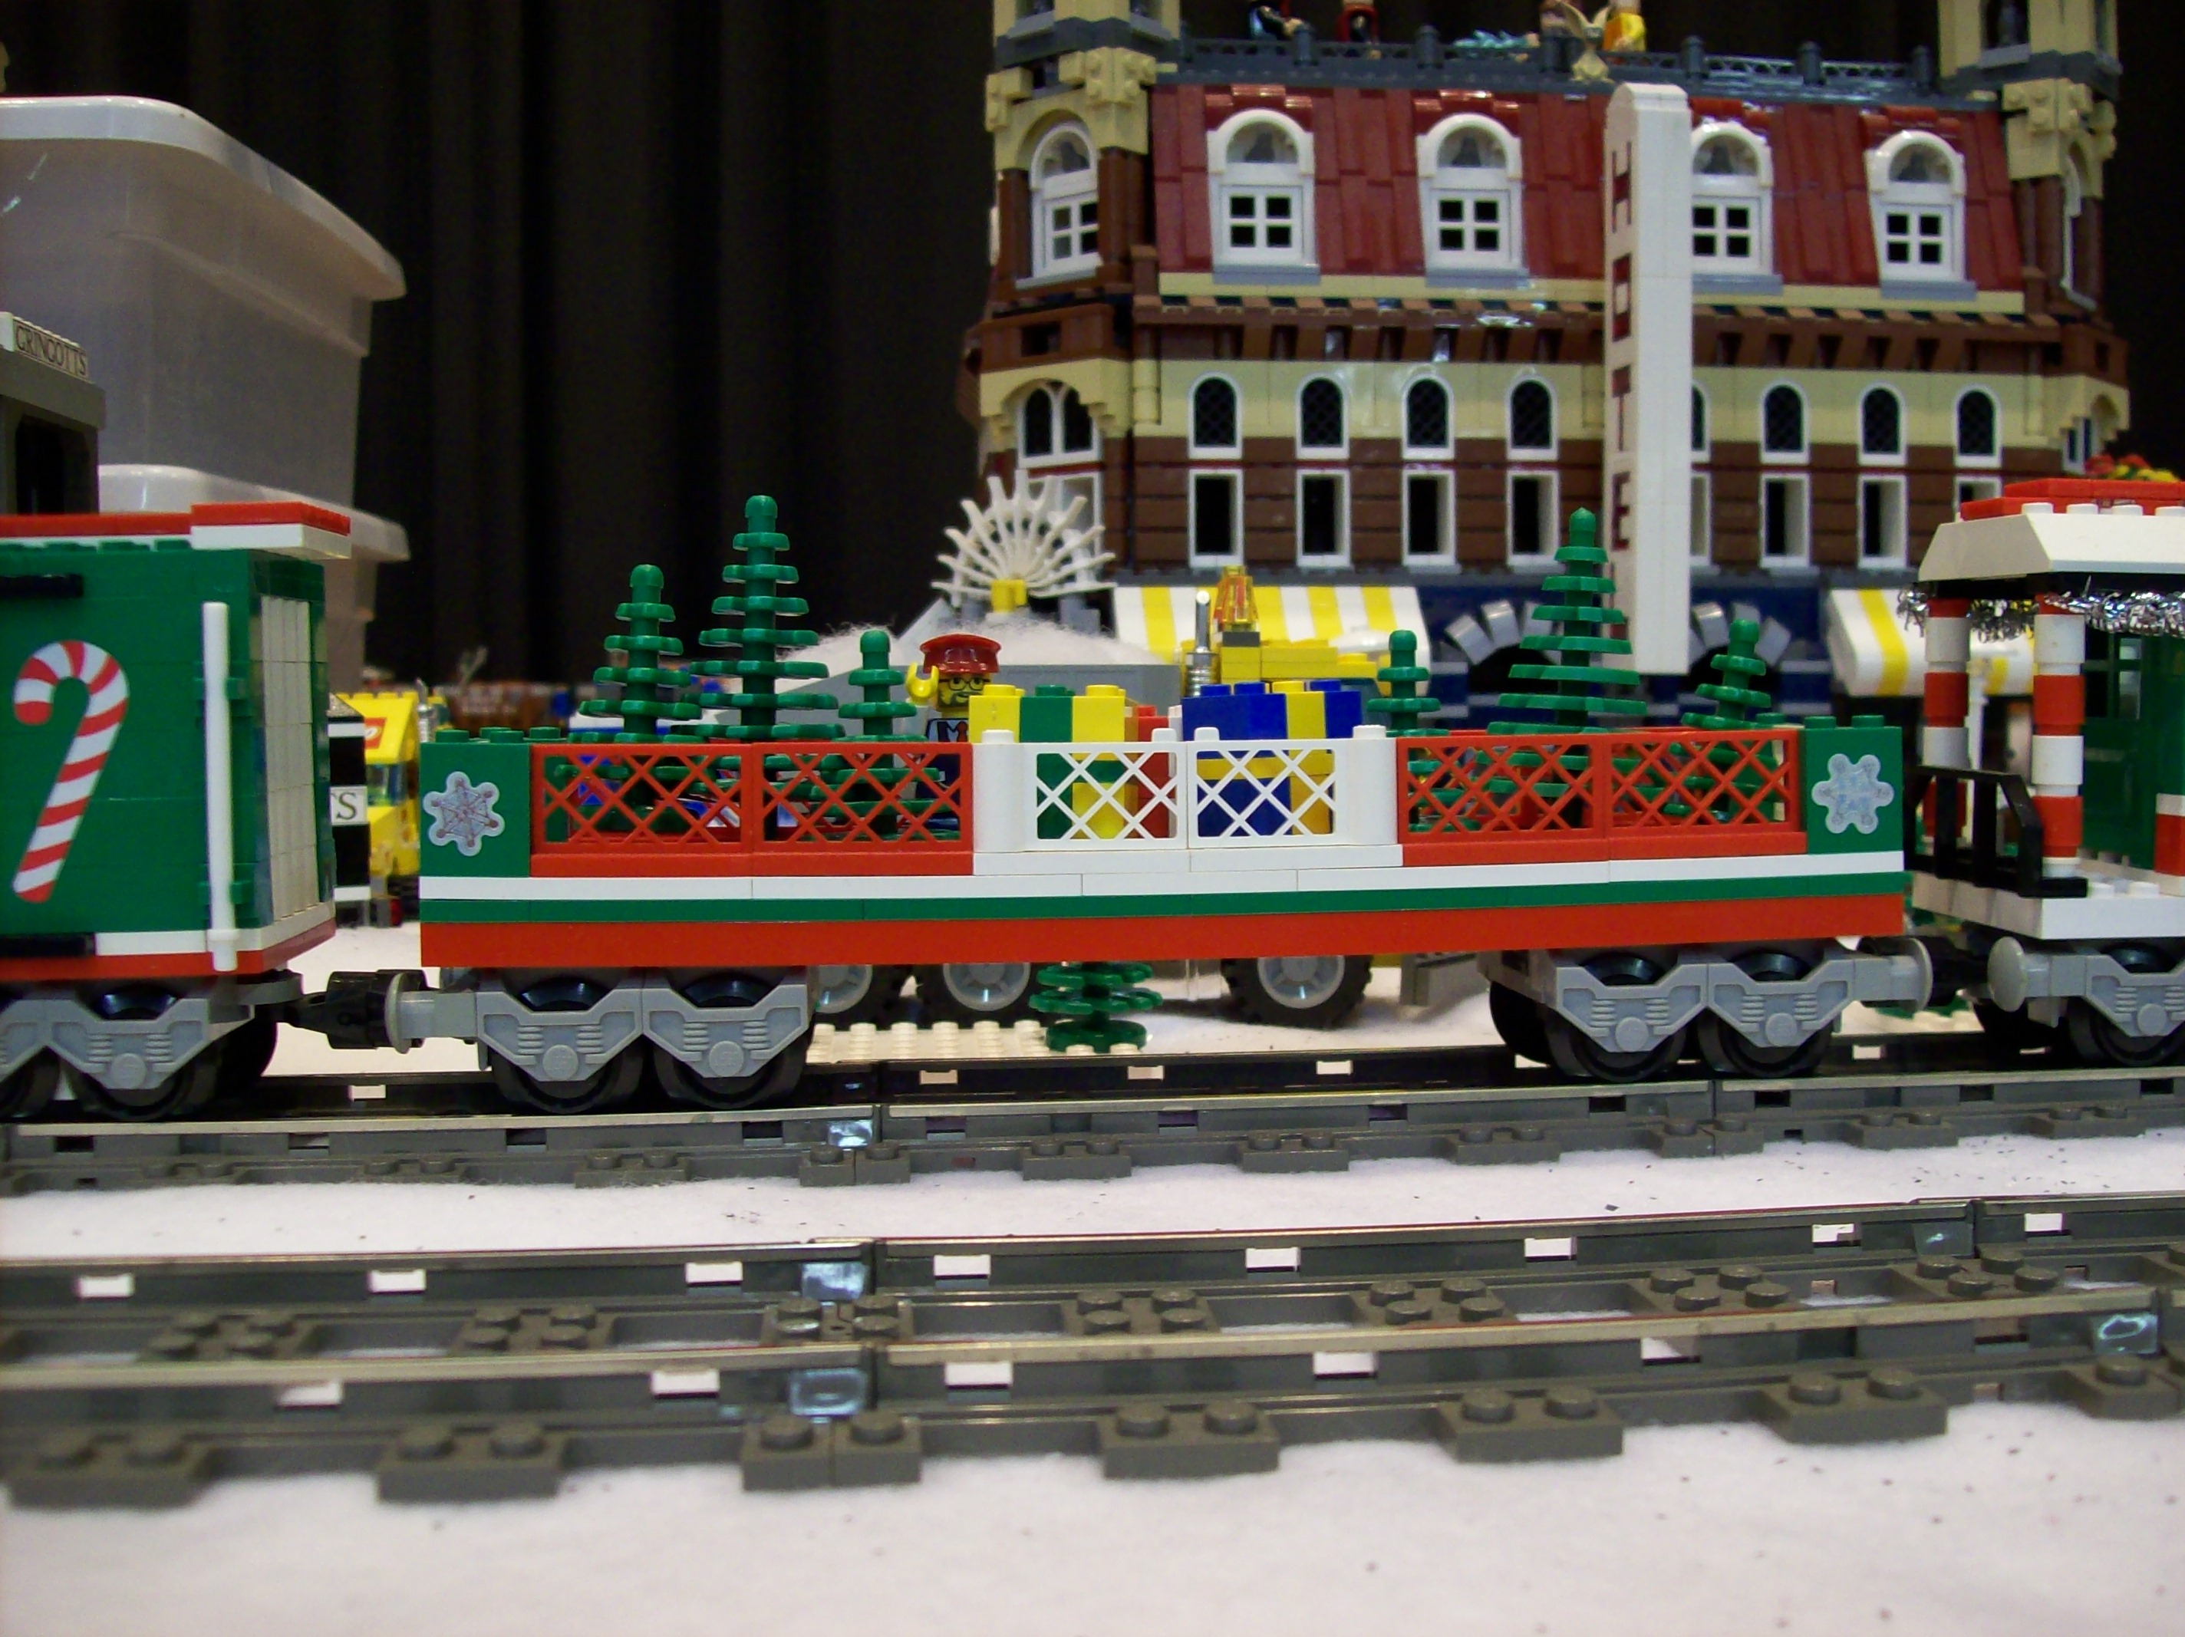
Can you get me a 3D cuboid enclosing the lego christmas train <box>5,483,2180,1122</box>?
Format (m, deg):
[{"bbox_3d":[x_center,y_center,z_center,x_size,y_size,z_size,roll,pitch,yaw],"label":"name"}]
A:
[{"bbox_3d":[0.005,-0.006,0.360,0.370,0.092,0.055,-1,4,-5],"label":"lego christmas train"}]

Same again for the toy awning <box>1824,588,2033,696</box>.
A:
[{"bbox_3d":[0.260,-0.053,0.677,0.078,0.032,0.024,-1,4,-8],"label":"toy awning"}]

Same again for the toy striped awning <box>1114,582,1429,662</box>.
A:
[{"bbox_3d":[0.051,-0.051,0.646,0.088,0.032,0.024,-1,4,-8],"label":"toy striped awning"}]

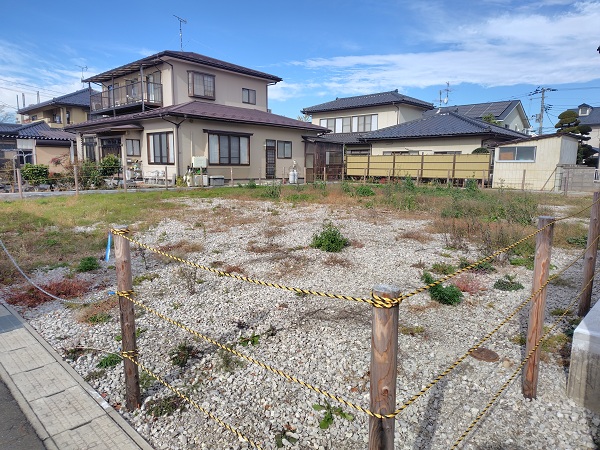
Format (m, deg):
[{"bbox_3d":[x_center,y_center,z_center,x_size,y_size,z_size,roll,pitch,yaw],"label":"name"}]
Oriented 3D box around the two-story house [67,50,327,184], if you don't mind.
[{"bbox_3d":[-6.354,-6.151,24.709,11.500,7.000,11.000,7,11,40],"label":"two-story house"}]

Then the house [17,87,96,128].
[{"bbox_3d":[-19.431,-8.786,37.879,9.398,8.197,9.000,8,12,42],"label":"house"}]

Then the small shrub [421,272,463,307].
[{"bbox_3d":[1.472,0.649,4.118,0.430,0.260,0.380,3,9,20],"label":"small shrub"}]

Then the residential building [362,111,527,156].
[{"bbox_3d":[9.820,-5.716,29.074,9.600,4.800,7.200,7,11,40],"label":"residential building"}]

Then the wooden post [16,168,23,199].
[{"bbox_3d":[-8.682,-1.281,12.361,0.090,0.930,0.090,-6,10,-35],"label":"wooden post"}]

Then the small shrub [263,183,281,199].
[{"bbox_3d":[-1.065,-1.299,14.887,0.674,0.574,0.597,0,8,-4],"label":"small shrub"}]

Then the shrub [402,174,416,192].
[{"bbox_3d":[5.126,-1.941,18.588,0.655,0.819,0.582,3,9,15],"label":"shrub"}]

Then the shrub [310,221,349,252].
[{"bbox_3d":[0.489,0.170,6.536,0.626,0.459,0.544,1,8,4],"label":"shrub"}]

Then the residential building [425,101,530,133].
[{"bbox_3d":[18.817,-9.628,45.489,10.600,7.800,10.200,7,11,40],"label":"residential building"}]

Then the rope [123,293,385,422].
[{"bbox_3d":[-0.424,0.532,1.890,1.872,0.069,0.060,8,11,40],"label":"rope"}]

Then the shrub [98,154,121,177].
[{"bbox_3d":[-8.505,-2.656,17.800,1.000,1.000,0.950,-4,9,-25],"label":"shrub"}]

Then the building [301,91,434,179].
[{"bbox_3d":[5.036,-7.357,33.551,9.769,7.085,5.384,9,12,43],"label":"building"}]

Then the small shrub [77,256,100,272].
[{"bbox_3d":[-2.710,0.491,5.093,0.290,0.170,0.270,-5,10,-28],"label":"small shrub"}]

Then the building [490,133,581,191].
[{"bbox_3d":[13.013,-3.446,22.031,3.276,2.895,3.897,9,12,44],"label":"building"}]

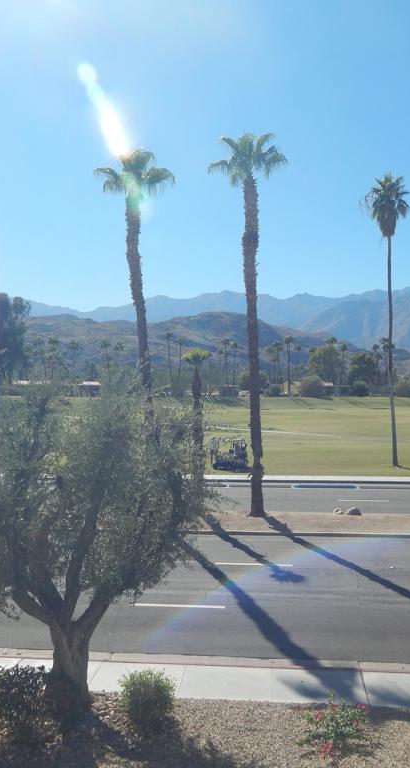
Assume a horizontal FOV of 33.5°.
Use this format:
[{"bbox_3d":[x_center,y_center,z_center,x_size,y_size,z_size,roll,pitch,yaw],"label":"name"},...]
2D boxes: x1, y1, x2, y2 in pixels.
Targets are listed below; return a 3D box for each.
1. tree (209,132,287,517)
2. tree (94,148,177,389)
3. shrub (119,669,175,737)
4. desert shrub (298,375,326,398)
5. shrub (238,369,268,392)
[{"bbox_3d":[1.598,-2.186,25.000,2.850,14.050,2.850,0,0,6],"label":"tree"},{"bbox_3d":[-2.595,-1.997,25.400,2.950,13.600,2.900,0,0,6],"label":"tree"},{"bbox_3d":[-0.800,4.380,9.420,0.760,0.820,0.740,0,0,0],"label":"shrub"},{"bbox_3d":[26.296,0.617,168.000,6.800,5.600,6.200,0,0,6],"label":"desert shrub"},{"bbox_3d":[15.917,-0.838,228.000,10.000,8.500,9.000,-1,0,0],"label":"shrub"}]

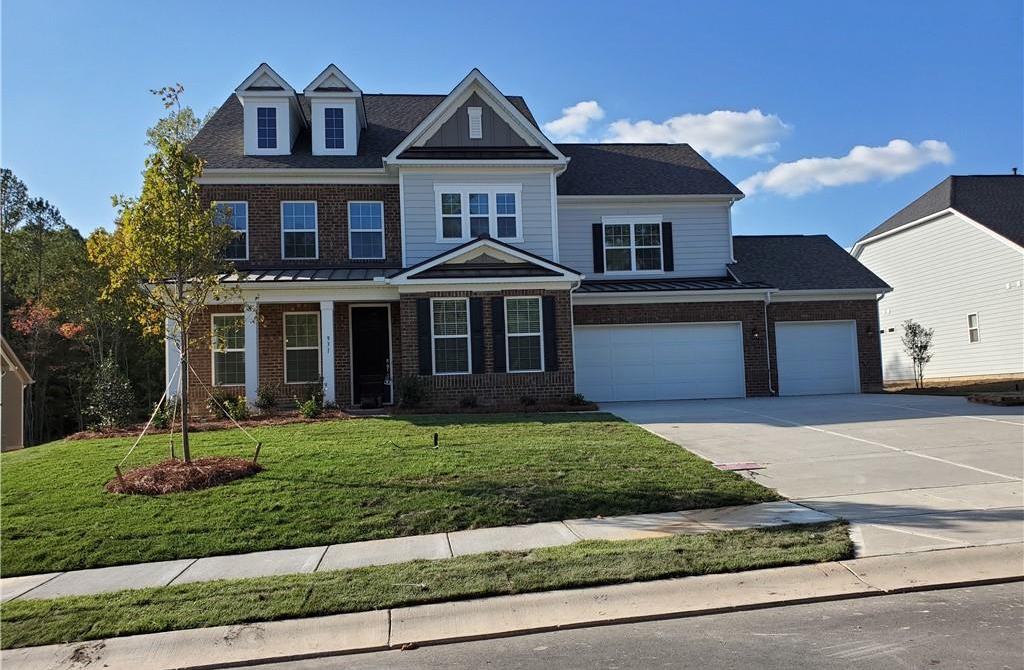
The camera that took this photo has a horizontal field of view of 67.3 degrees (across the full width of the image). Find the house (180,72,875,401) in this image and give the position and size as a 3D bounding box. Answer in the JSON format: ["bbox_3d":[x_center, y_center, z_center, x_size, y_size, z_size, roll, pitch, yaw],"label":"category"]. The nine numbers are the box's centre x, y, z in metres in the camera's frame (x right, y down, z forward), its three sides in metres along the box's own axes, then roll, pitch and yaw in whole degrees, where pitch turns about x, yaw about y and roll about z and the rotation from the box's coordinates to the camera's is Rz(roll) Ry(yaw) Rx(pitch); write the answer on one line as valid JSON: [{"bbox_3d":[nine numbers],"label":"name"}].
[{"bbox_3d":[0.574,-3.183,26.145,19.950,10.850,15.300,-2,-3,-7],"label":"house"}]

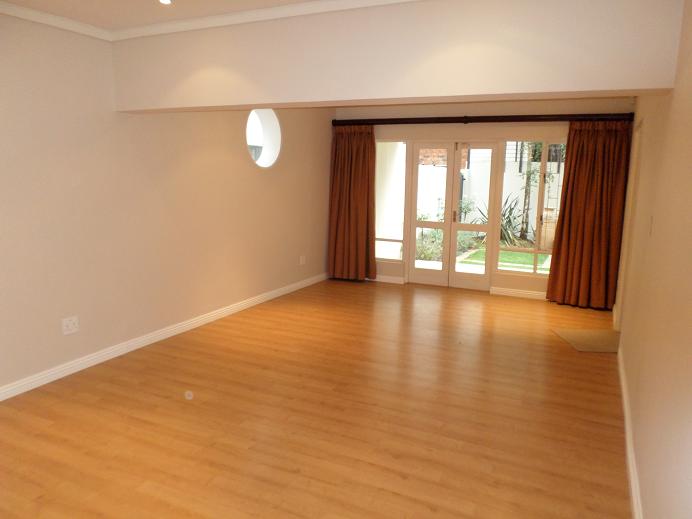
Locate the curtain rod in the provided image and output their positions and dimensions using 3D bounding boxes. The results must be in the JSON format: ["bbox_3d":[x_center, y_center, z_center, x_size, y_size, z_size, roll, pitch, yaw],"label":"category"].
[{"bbox_3d":[1.564,-1.811,6.463,3.808,0.080,0.080,5,11,23],"label":"curtain rod"}]

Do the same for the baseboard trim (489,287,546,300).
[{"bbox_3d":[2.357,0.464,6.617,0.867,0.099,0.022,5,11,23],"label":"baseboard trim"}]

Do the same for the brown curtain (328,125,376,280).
[{"bbox_3d":[0.099,-0.800,7.282,0.700,2.234,0.175,5,11,23],"label":"brown curtain"}]

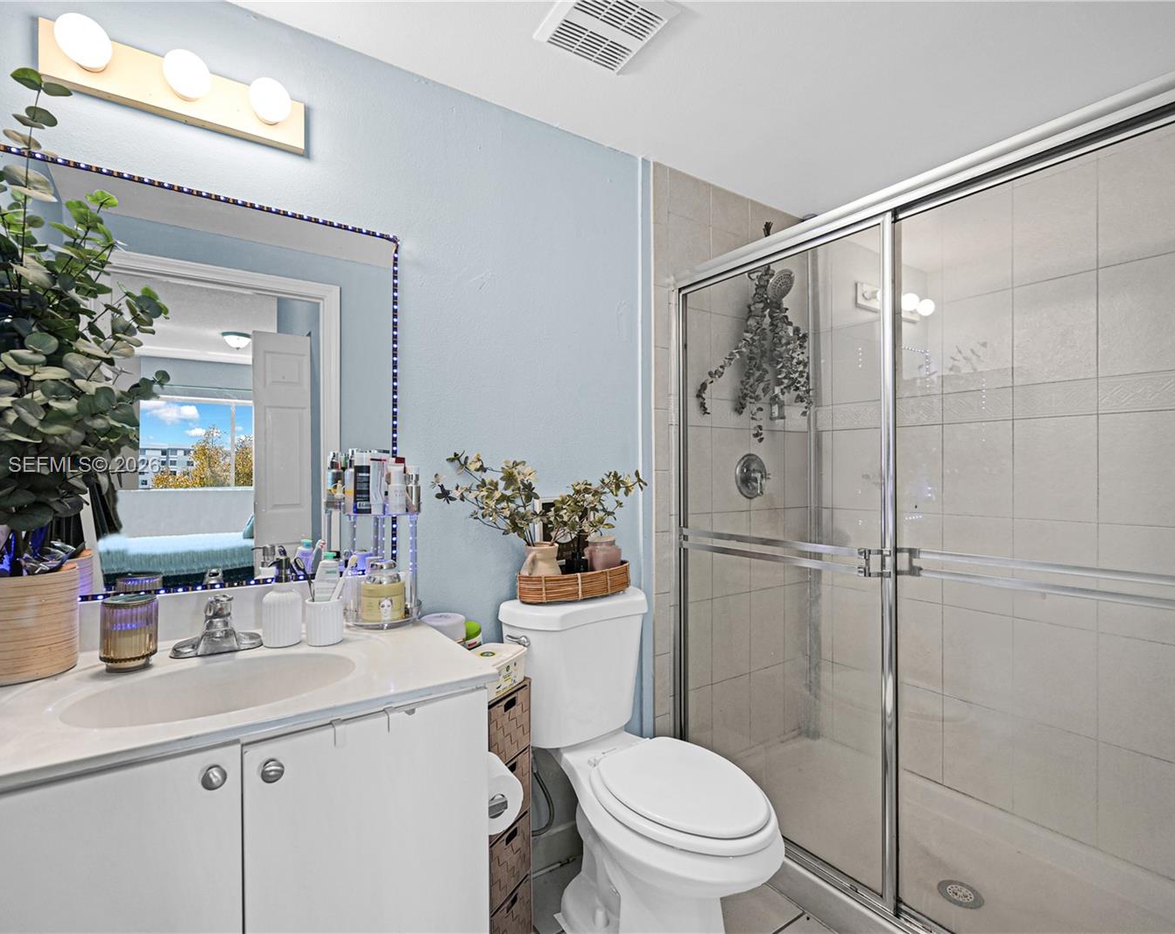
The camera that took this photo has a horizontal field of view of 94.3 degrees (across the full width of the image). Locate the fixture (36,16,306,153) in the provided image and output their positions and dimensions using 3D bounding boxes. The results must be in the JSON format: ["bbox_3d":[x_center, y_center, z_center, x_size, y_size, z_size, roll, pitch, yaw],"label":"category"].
[{"bbox_3d":[-0.827,-0.800,1.121,0.449,0.107,0.125,-1,0,-34],"label":"fixture"}]

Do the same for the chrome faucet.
[{"bbox_3d":[-0.714,0.307,1.045,0.153,0.110,0.130,-1,0,-34],"label":"chrome faucet"}]

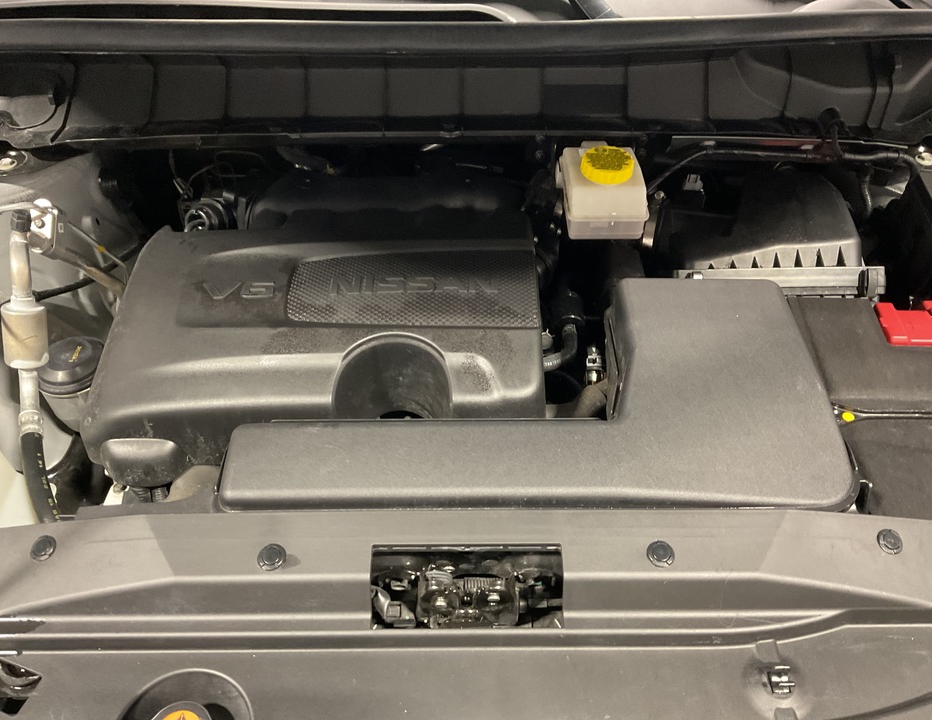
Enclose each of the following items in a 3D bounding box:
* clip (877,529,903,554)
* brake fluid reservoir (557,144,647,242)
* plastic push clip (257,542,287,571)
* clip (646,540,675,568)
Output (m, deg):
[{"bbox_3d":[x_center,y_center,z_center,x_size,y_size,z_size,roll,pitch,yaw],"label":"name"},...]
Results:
[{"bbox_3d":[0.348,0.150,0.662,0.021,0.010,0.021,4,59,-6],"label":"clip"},{"bbox_3d":[0.148,-0.186,0.896,0.092,0.085,0.088,0,45,0],"label":"brake fluid reservoir"},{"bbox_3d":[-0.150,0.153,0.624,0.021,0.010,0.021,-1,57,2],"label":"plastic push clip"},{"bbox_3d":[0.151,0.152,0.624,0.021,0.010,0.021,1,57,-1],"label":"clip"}]

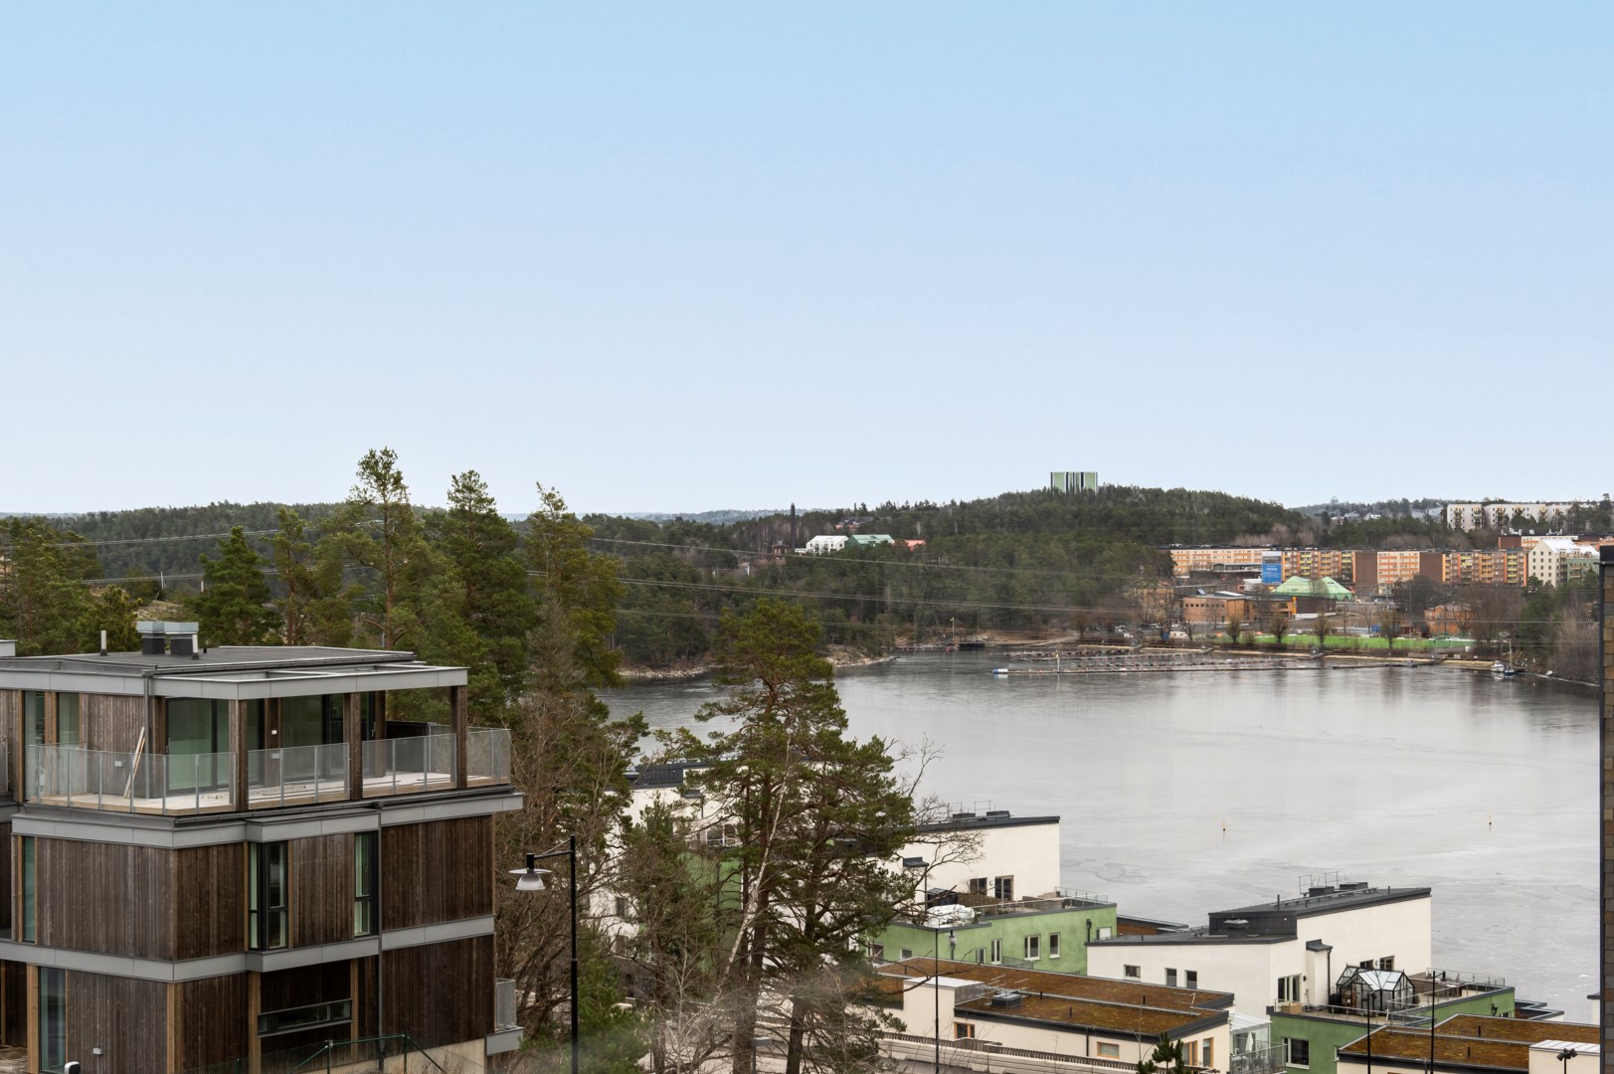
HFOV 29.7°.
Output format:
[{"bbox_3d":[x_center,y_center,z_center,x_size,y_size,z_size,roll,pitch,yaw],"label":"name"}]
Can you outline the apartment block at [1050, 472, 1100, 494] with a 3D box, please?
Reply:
[{"bbox_3d":[166.715,-27.982,1900.000,29.000,25.000,21.000,0,0,5],"label":"apartment block"}]

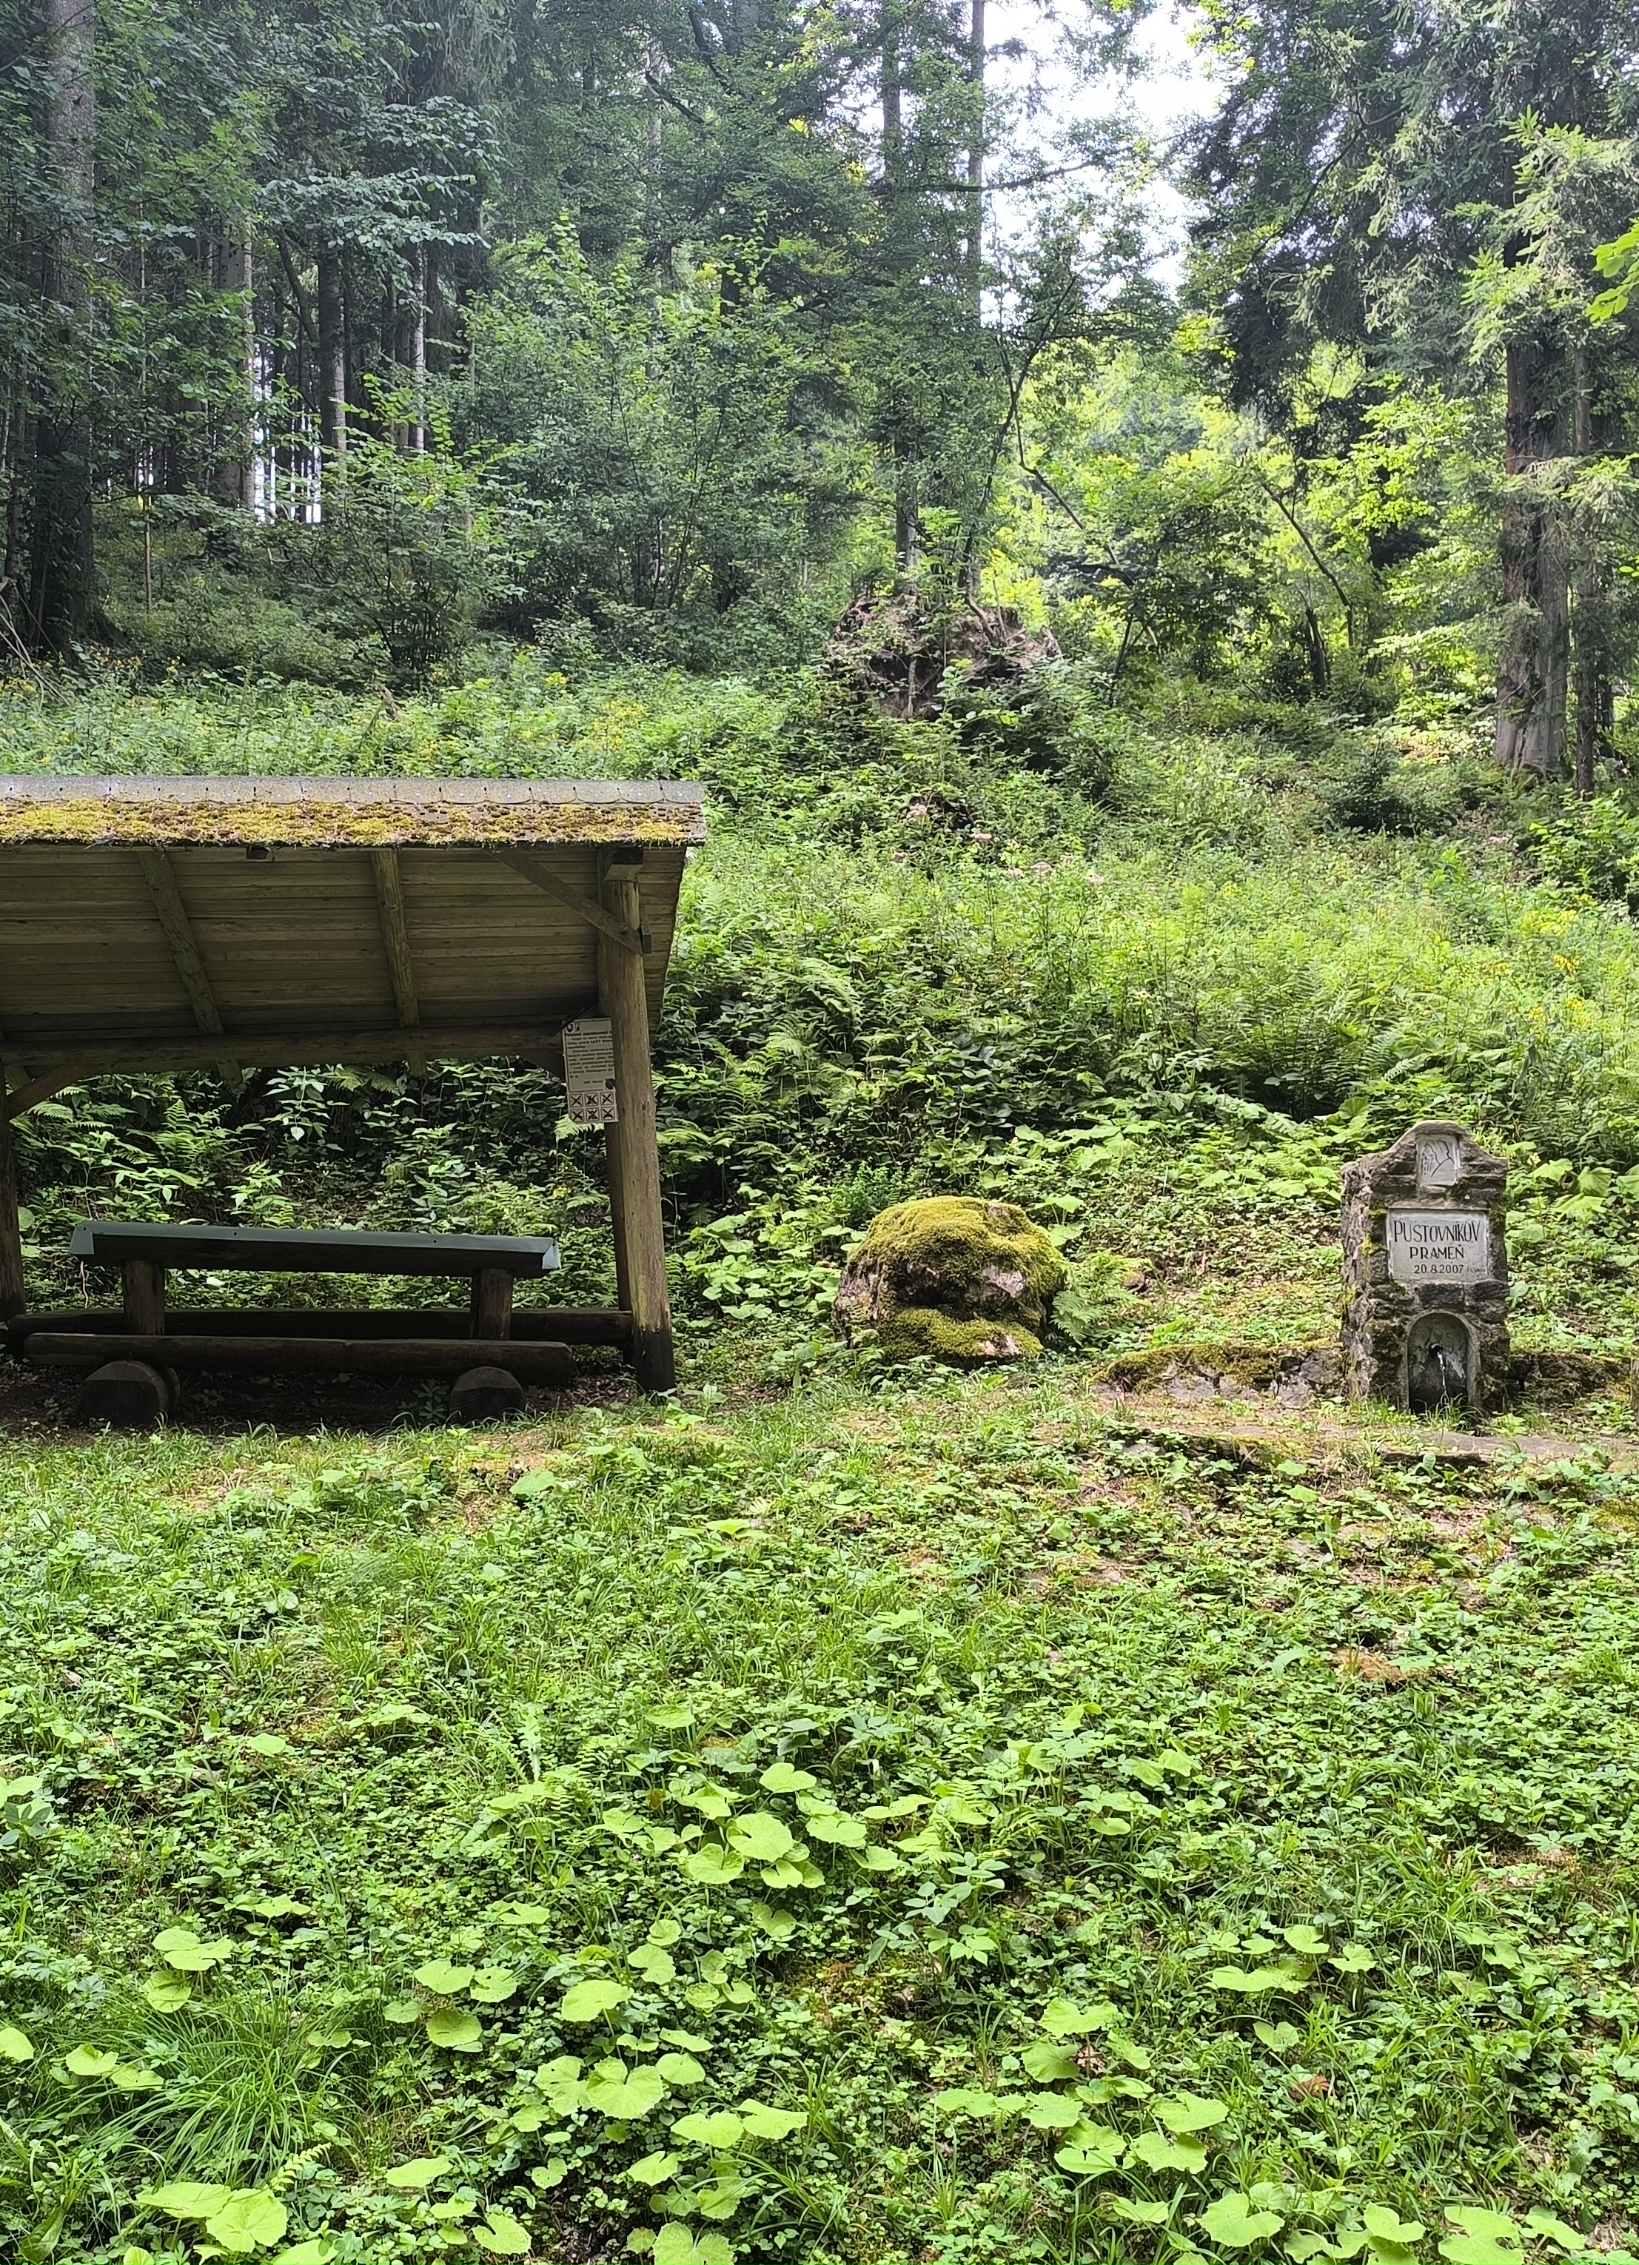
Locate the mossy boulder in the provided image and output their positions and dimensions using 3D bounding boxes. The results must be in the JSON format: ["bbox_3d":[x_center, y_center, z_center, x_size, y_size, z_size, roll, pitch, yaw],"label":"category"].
[{"bbox_3d":[0.589,0.658,8.950,0.980,0.710,0.850,-1,0,0],"label":"mossy boulder"}]

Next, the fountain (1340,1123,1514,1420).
[{"bbox_3d":[2.478,0.545,8.200,0.580,1.170,0.450,-1,0,3],"label":"fountain"}]

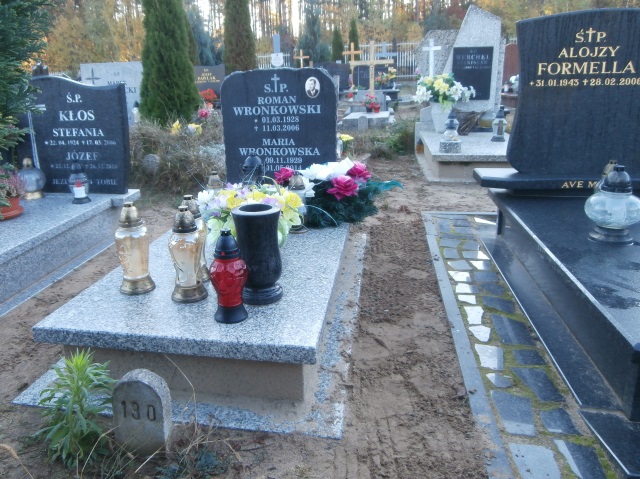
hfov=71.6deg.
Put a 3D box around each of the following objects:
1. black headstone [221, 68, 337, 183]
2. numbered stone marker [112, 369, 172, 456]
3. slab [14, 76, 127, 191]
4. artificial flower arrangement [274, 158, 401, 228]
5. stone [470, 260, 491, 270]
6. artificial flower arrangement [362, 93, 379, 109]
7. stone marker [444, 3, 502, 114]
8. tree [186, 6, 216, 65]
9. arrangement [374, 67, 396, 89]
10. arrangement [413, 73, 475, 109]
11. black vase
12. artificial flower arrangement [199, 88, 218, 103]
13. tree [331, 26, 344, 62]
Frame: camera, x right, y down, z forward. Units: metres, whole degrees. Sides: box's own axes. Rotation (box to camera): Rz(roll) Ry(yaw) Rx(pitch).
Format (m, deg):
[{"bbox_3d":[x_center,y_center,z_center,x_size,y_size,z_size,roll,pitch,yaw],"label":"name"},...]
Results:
[{"bbox_3d":[-0.258,-0.664,2.890,0.740,0.830,0.090,2,19,8],"label":"black headstone"},{"bbox_3d":[-0.502,0.484,1.269,0.138,0.230,0.060,1,14,8],"label":"numbered stone marker"},{"bbox_3d":[-1.720,-0.719,3.089,0.740,0.790,0.090,1,14,8],"label":"slab"},{"bbox_3d":[0.107,-0.266,2.483,0.620,0.300,0.380,1,14,8],"label":"artificial flower arrangement"},{"bbox_3d":[0.948,0.155,2.620,0.130,0.025,0.130,2,19,8],"label":"stone"},{"bbox_3d":[0.911,-2.499,8.000,0.290,0.290,0.270,2,19,8],"label":"artificial flower arrangement"},{"bbox_3d":[1.982,-2.281,5.756,0.760,1.240,0.130,1,14,8],"label":"stone marker"},{"bbox_3d":[-3.608,-6.028,13.500,0.950,2.500,0.950,1,14,8],"label":"tree"},{"bbox_3d":[1.699,-4.202,11.500,0.560,0.520,0.450,2,19,8],"label":"arrangement"},{"bbox_3d":[1.528,-1.815,5.400,0.740,0.430,0.550,2,19,8],"label":"arrangement"},{"bbox_3d":[-0.212,0.052,1.566,0.160,0.325,0.160,1,14,8],"label":"black vase"},{"bbox_3d":[-2.062,-2.663,8.200,0.360,0.280,0.320,2,19,8],"label":"artificial flower arrangement"},{"bbox_3d":[0.670,-6.959,16.500,0.520,2.000,0.520,2,19,8],"label":"tree"}]

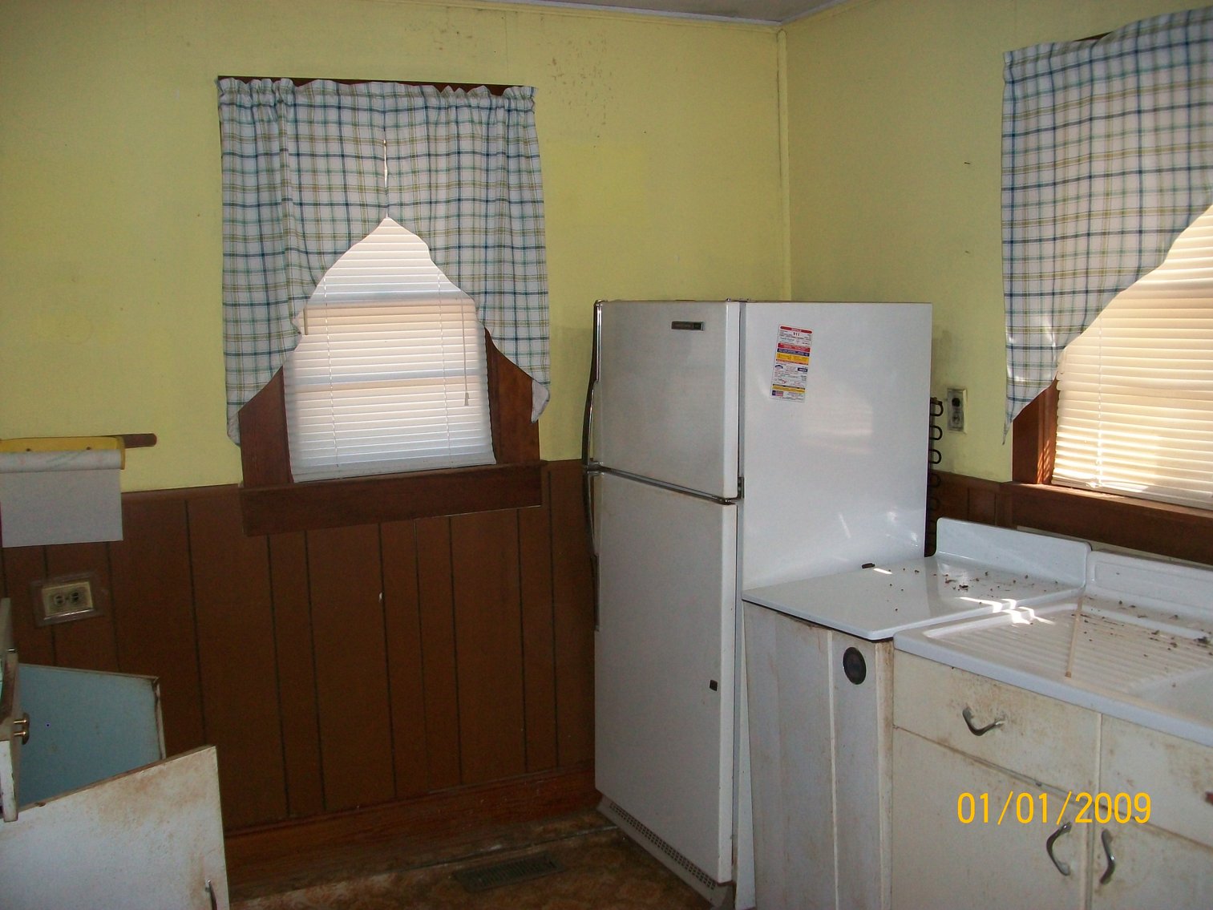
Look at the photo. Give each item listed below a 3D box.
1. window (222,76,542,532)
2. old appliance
[{"bbox_3d":[-0.623,-0.436,3.473,0.906,1.262,0.110,-4,6,-23],"label":"window"},{"bbox_3d":[0.420,0.354,3.501,0.724,1.598,0.713,-3,8,-27],"label":"old appliance"}]

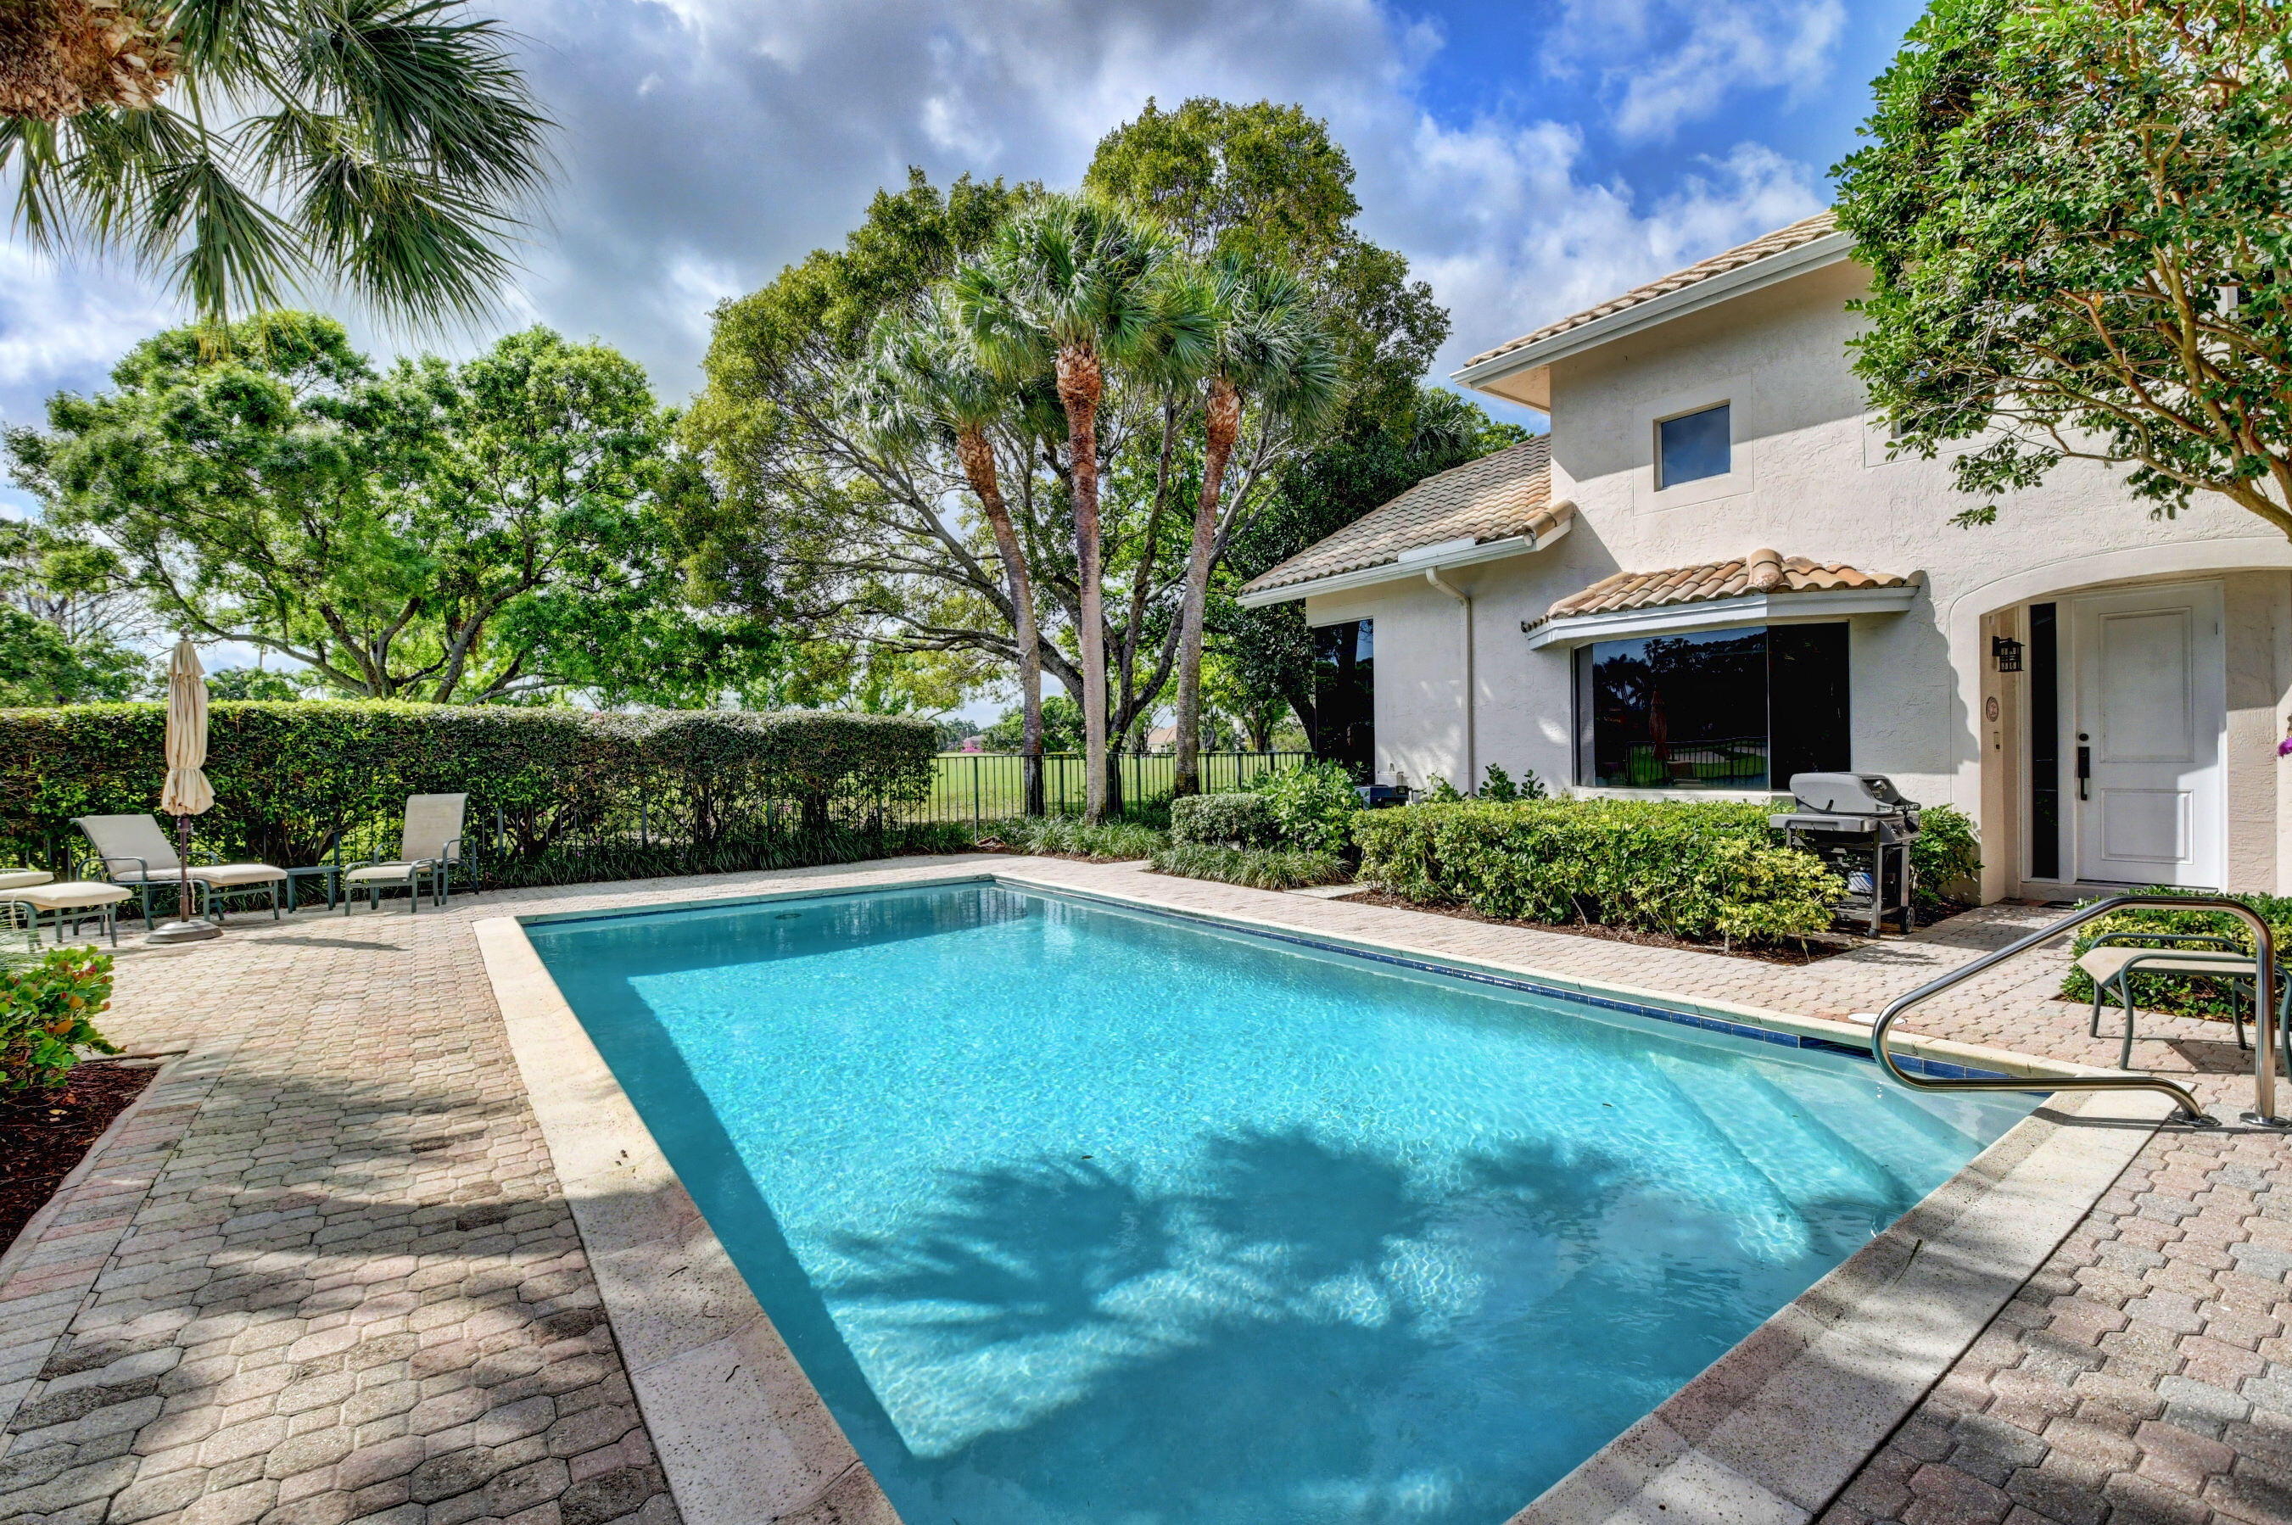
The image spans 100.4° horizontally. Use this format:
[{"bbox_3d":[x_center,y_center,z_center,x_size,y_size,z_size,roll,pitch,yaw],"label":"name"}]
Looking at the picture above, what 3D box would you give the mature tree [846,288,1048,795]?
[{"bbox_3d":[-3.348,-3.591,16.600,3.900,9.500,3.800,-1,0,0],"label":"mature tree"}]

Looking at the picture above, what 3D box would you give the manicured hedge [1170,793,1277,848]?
[{"bbox_3d":[1.000,0.870,12.000,0.900,0.950,1.350,0,0,-37],"label":"manicured hedge"}]

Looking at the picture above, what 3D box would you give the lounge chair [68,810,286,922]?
[{"bbox_3d":[-8.520,0.955,8.400,1.480,0.940,0.660,0,0,10],"label":"lounge chair"}]

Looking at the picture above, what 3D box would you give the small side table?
[{"bbox_3d":[-8.100,1.210,9.300,0.400,0.440,0.420,0,0,-37],"label":"small side table"}]

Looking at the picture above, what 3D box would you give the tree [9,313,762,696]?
[{"bbox_3d":[-13.519,-3.728,18.607,12.800,10.200,10.500,-1,0,0],"label":"tree"}]

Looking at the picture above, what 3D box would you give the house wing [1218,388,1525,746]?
[{"bbox_3d":[5.465,-1.886,14.402,6.600,6.100,4.900,-1,0,-37],"label":"house wing"}]

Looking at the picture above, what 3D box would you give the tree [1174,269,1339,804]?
[{"bbox_3d":[1.421,-3.390,15.000,3.400,9.100,3.400,-1,0,0],"label":"tree"}]

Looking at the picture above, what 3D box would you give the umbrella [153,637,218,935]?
[{"bbox_3d":[-7.650,0.164,7.600,0.450,2.430,0.450,-1,0,0],"label":"umbrella"}]

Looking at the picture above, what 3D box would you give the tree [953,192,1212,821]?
[{"bbox_3d":[-1.080,-4.250,16.400,4.400,11.200,4.200,0,0,0],"label":"tree"}]

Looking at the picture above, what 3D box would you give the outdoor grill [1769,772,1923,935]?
[{"bbox_3d":[5.360,0.680,7.280,1.150,1.190,0.700,0,0,-37],"label":"outdoor grill"}]

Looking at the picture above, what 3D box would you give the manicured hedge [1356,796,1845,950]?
[{"bbox_3d":[3.497,0.793,7.890,1.400,0.880,3.800,-1,0,-37],"label":"manicured hedge"}]

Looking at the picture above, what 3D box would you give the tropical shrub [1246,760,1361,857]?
[{"bbox_3d":[1.860,0.660,11.300,1.350,1.400,1.300,0,0,0],"label":"tropical shrub"}]

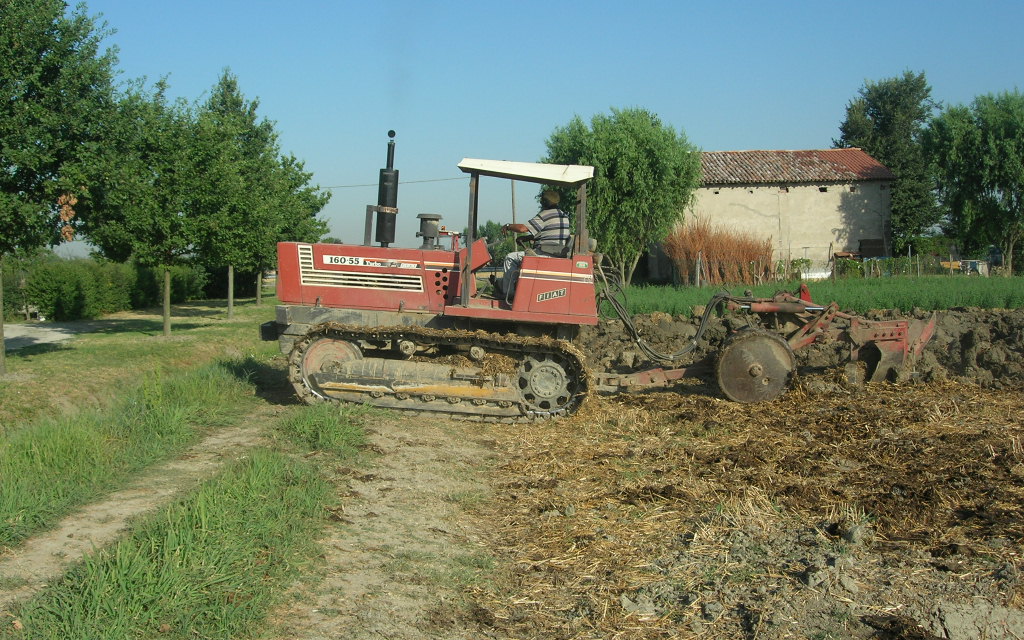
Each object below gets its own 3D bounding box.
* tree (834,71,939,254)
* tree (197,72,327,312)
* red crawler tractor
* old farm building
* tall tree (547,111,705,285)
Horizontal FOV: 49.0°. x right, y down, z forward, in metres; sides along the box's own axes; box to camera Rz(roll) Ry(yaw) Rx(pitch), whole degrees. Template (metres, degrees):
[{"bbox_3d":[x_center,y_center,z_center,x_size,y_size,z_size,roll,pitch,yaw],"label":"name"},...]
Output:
[{"bbox_3d":[20.431,-7.616,61.000,5.700,11.400,5.600,0,3,0],"label":"tree"},{"bbox_3d":[-7.076,-3.226,31.500,3.500,6.500,3.500,0,3,0],"label":"tree"},{"bbox_3d":[1.079,-0.655,13.700,7.900,3.300,2.400,1,3,3],"label":"red crawler tractor"},{"bbox_3d":[13.596,-5.233,58.000,10.500,7.100,7.600,-1,3,-5],"label":"old farm building"},{"bbox_3d":[4.522,-4.813,46.000,6.400,7.800,6.200,0,3,0],"label":"tall tree"}]

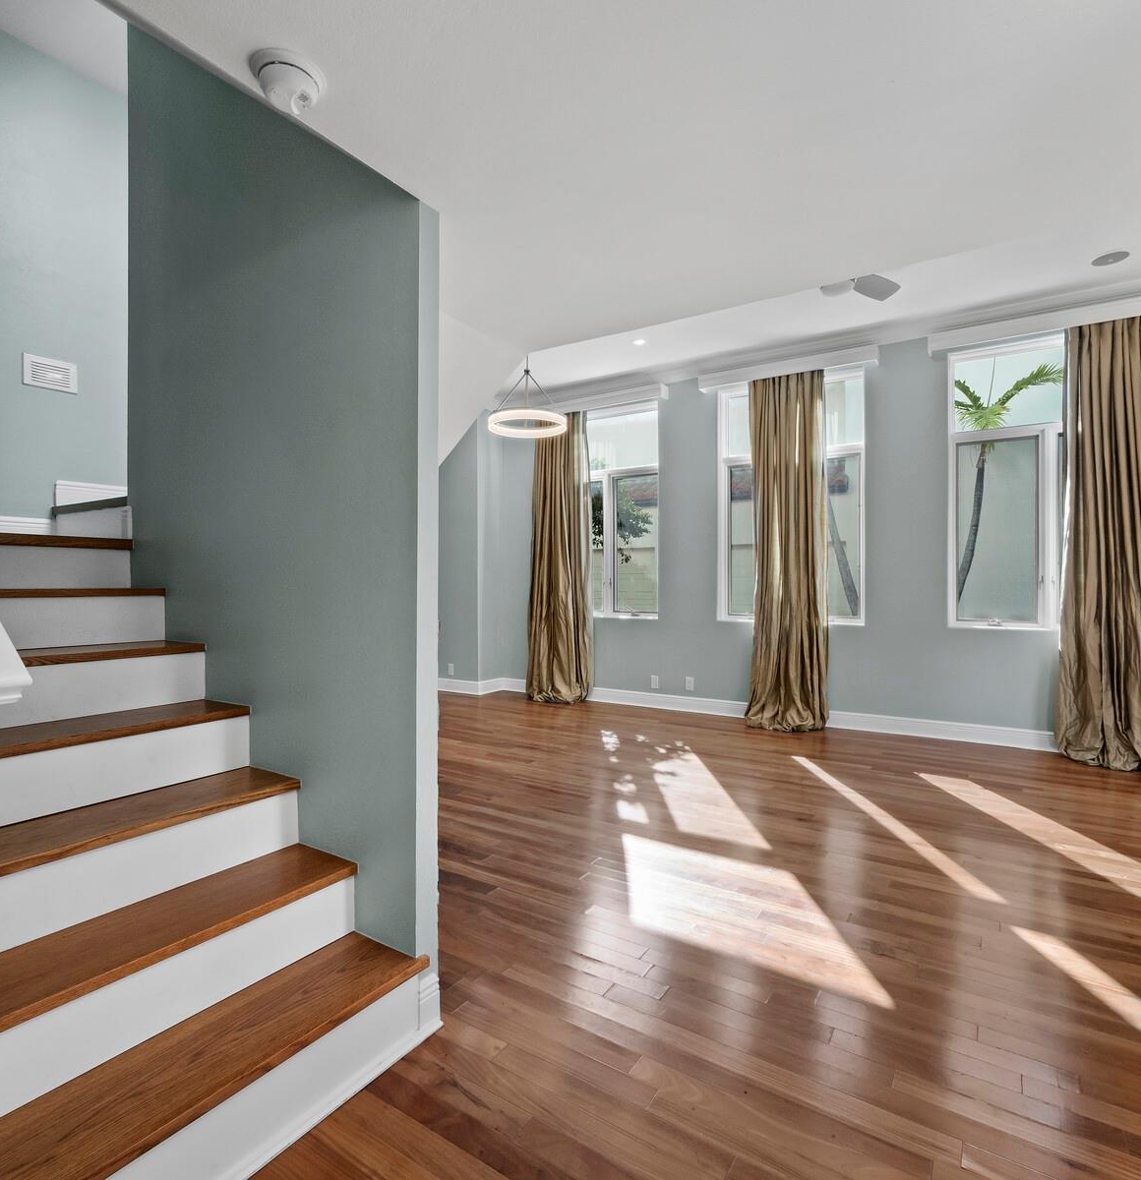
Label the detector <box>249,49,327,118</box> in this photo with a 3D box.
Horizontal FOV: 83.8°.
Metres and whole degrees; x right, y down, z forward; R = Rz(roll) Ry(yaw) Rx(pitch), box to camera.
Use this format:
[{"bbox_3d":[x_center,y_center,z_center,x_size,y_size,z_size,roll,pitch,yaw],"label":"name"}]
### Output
[{"bbox_3d":[-0.547,-0.975,1.242,0.137,0.048,0.137,0,0,0],"label":"detector"}]

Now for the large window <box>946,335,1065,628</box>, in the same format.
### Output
[{"bbox_3d":[3.381,-0.759,4.481,1.236,2.095,0.090,0,0,35],"label":"large window"}]

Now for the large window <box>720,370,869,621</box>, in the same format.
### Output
[{"bbox_3d":[1.896,-0.769,5.502,1.246,2.109,0.090,0,0,35],"label":"large window"}]

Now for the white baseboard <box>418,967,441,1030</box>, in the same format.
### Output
[{"bbox_3d":[-0.360,1.074,1.652,0.025,0.131,0.071,0,0,35],"label":"white baseboard"}]

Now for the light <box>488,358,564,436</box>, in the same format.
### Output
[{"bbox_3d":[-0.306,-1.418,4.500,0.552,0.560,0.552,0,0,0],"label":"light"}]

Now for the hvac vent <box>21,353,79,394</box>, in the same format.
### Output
[{"bbox_3d":[-2.593,-1.085,3.196,0.028,0.155,0.222,0,0,35],"label":"hvac vent"}]

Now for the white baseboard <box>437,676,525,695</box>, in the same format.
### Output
[{"bbox_3d":[-0.987,1.065,7.138,0.912,0.150,0.479,0,0,35],"label":"white baseboard"}]

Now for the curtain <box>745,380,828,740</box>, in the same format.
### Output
[{"bbox_3d":[1.786,-0.336,5.295,0.638,2.953,0.262,0,0,35],"label":"curtain"}]

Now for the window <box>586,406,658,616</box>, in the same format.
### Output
[{"bbox_3d":[0.417,-0.769,6.519,1.123,2.109,0.090,0,0,35],"label":"window"}]

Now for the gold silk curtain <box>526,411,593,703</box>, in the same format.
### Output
[{"bbox_3d":[-0.126,-0.342,6.609,0.718,2.964,0.262,0,0,35],"label":"gold silk curtain"}]

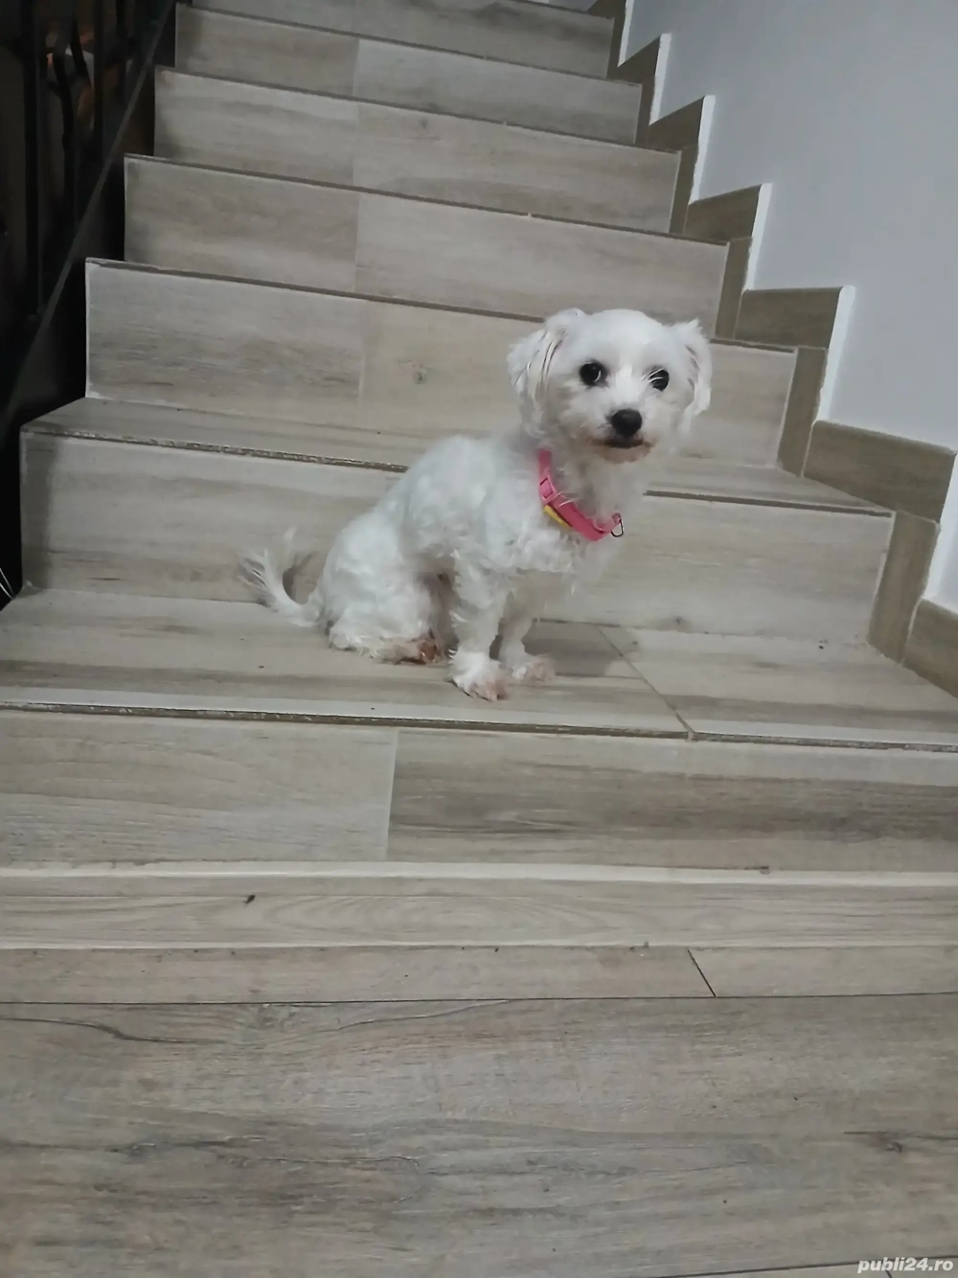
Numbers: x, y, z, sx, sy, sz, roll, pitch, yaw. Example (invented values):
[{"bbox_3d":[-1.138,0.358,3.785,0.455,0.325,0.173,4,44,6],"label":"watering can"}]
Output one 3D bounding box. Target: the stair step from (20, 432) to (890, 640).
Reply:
[{"bbox_3d":[-0.012,-0.147,1.161,0.936,0.158,0.272,3,19,-12],"label":"stair step"}]

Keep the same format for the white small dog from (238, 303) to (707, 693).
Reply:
[{"bbox_3d":[-0.023,-0.145,0.886,0.366,0.333,0.181,20,22,32],"label":"white small dog"}]

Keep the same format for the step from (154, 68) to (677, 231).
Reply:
[{"bbox_3d":[-0.114,-0.897,1.838,0.936,0.158,0.272,3,19,-12],"label":"step"}]

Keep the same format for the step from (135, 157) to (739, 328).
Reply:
[{"bbox_3d":[-0.080,-0.647,1.613,0.936,0.158,0.272,3,19,-12],"label":"step"}]

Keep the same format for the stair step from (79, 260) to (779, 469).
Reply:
[{"bbox_3d":[-0.046,-0.397,1.387,0.936,0.158,0.272,3,19,-12],"label":"stair step"}]

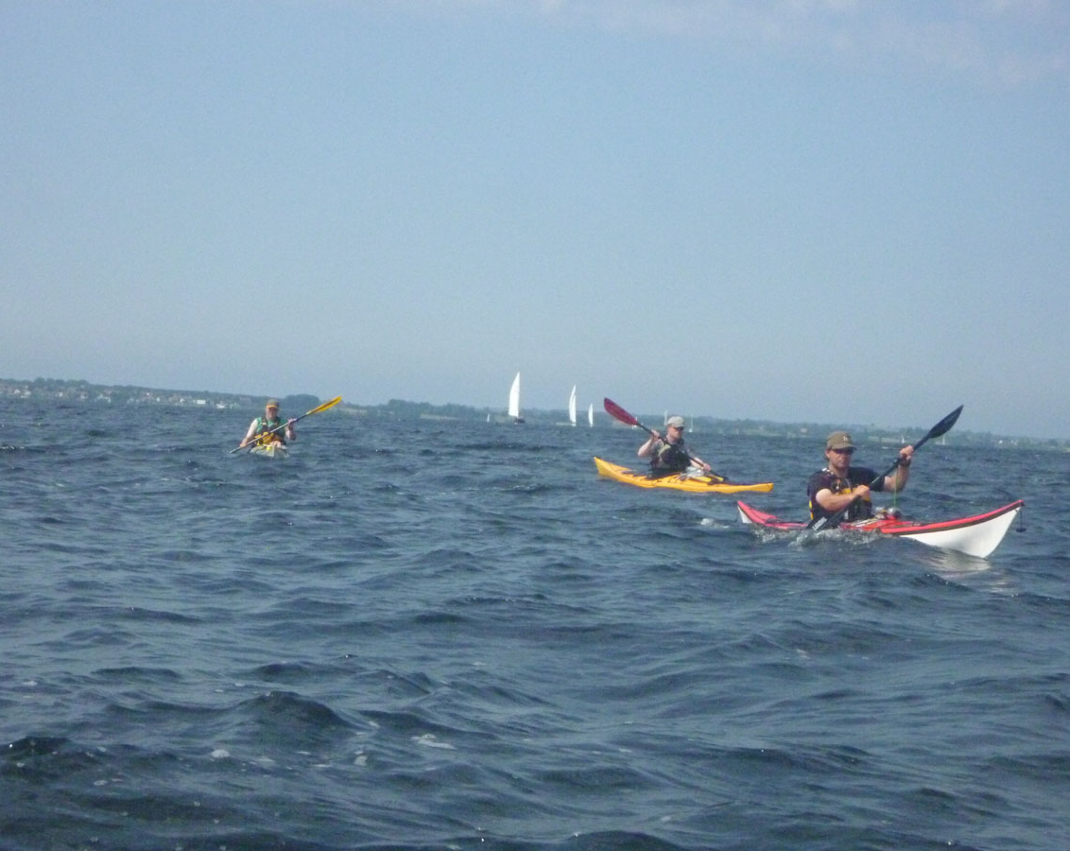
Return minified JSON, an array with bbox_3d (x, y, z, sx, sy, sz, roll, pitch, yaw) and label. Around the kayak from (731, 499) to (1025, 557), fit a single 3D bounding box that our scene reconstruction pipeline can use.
[{"bbox_3d":[2.263,0.744,18.294,0.550,0.460,5.250,3,-2,-14],"label":"kayak"}]

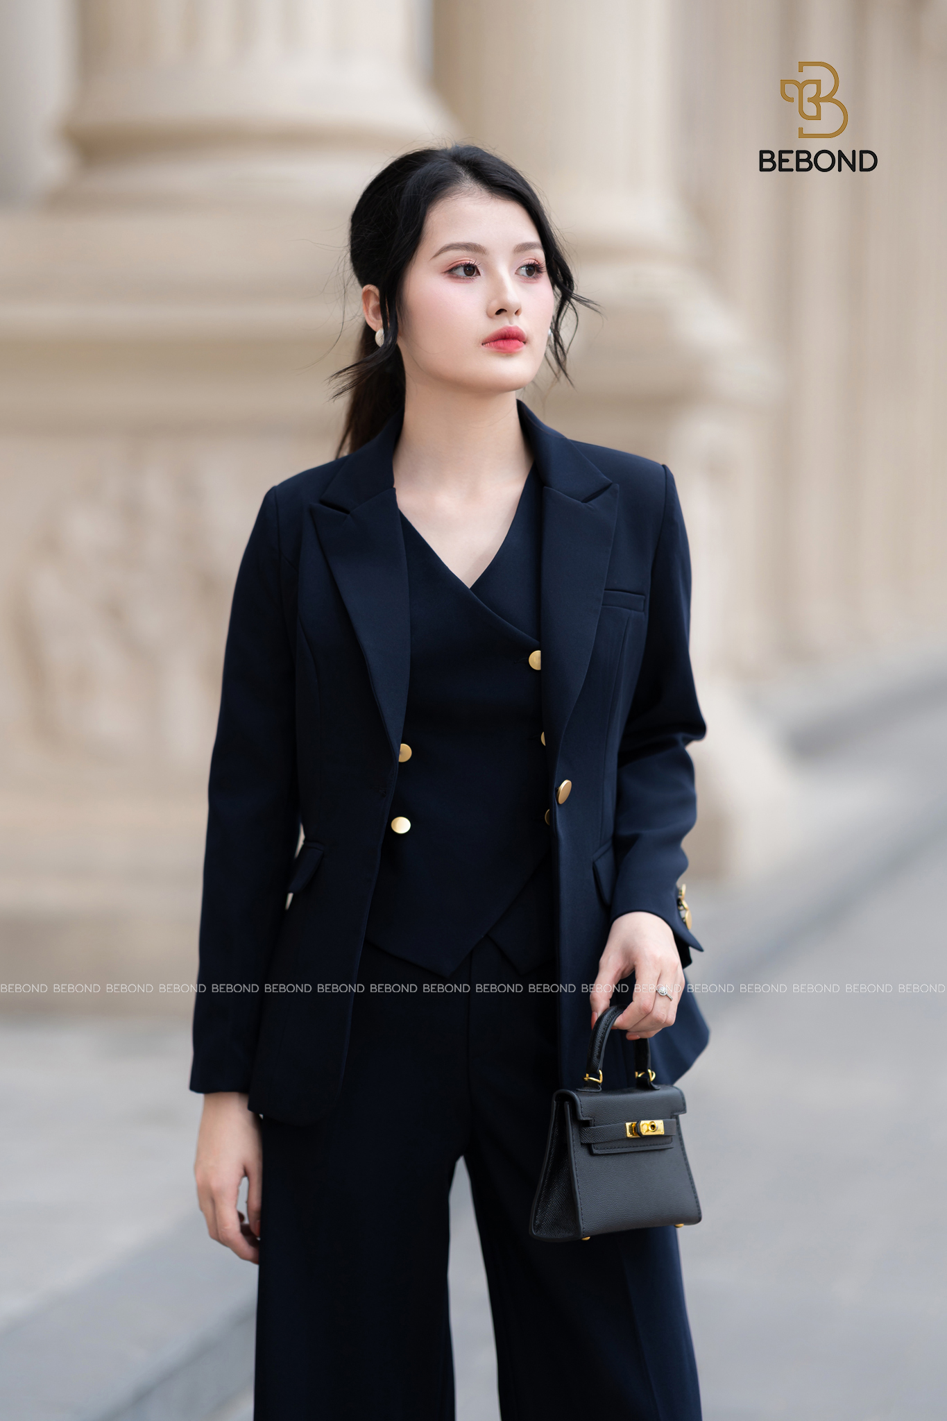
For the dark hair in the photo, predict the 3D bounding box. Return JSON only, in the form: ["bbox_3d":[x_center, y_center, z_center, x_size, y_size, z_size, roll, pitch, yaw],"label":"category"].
[{"bbox_3d":[-0.012,-0.365,3.040,0.210,0.295,0.230,-1,3,-27],"label":"dark hair"}]

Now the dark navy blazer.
[{"bbox_3d":[-0.022,0.050,3.140,0.475,0.660,0.280,0,3,-4],"label":"dark navy blazer"}]

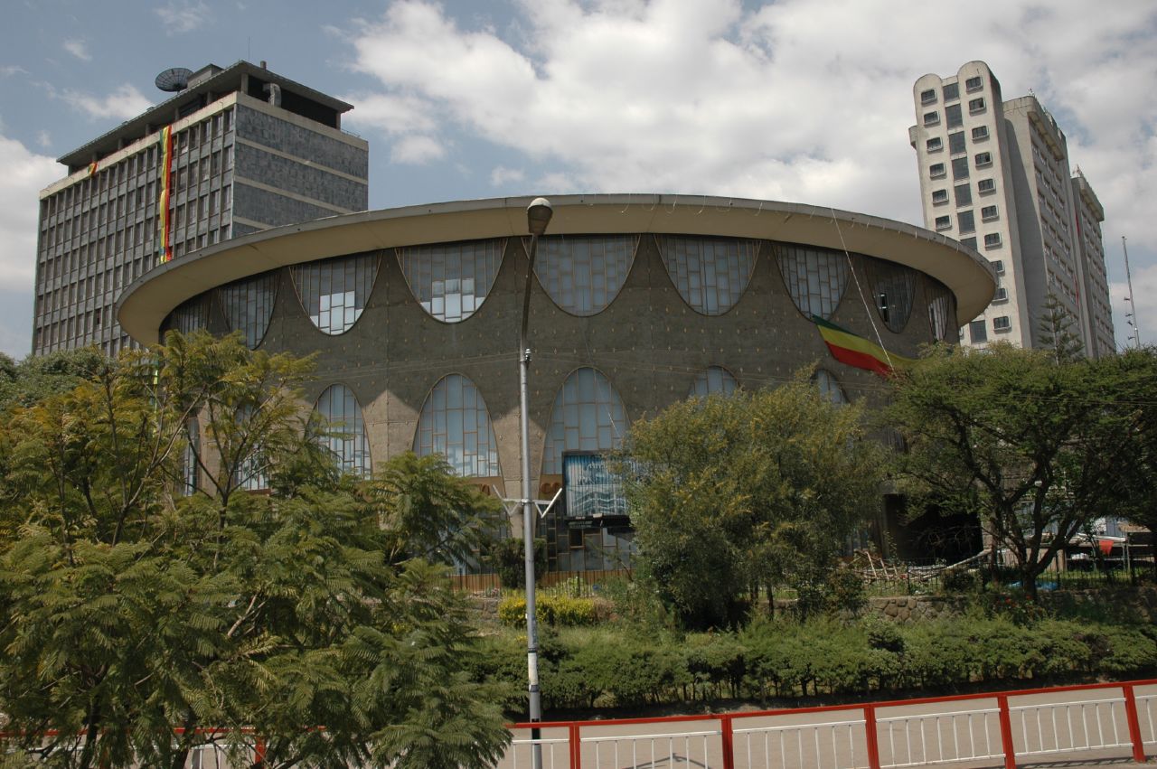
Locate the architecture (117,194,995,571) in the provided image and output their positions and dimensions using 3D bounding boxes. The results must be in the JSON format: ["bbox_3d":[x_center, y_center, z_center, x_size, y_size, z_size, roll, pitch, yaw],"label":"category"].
[{"bbox_3d":[-0.774,3.796,54.287,50.000,13.660,50.000,-2,-9,0],"label":"architecture"}]

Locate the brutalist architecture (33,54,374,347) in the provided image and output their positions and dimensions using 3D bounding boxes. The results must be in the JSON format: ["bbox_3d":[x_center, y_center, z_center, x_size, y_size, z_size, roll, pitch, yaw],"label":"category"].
[{"bbox_3d":[-37.258,-4.782,83.858,33.700,42.280,13.220,-8,-10,35],"label":"brutalist architecture"}]

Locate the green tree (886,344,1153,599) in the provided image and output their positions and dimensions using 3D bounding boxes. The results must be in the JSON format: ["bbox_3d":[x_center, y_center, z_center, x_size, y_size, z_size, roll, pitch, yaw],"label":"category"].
[{"bbox_3d":[12.667,2.583,24.620,8.000,7.580,7.800,-2,-9,0],"label":"green tree"}]

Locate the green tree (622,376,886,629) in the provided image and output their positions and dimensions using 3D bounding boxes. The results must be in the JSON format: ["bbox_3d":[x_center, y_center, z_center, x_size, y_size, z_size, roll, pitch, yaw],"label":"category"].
[{"bbox_3d":[4.911,3.262,24.258,7.370,7.050,6.800,-2,-9,0],"label":"green tree"}]

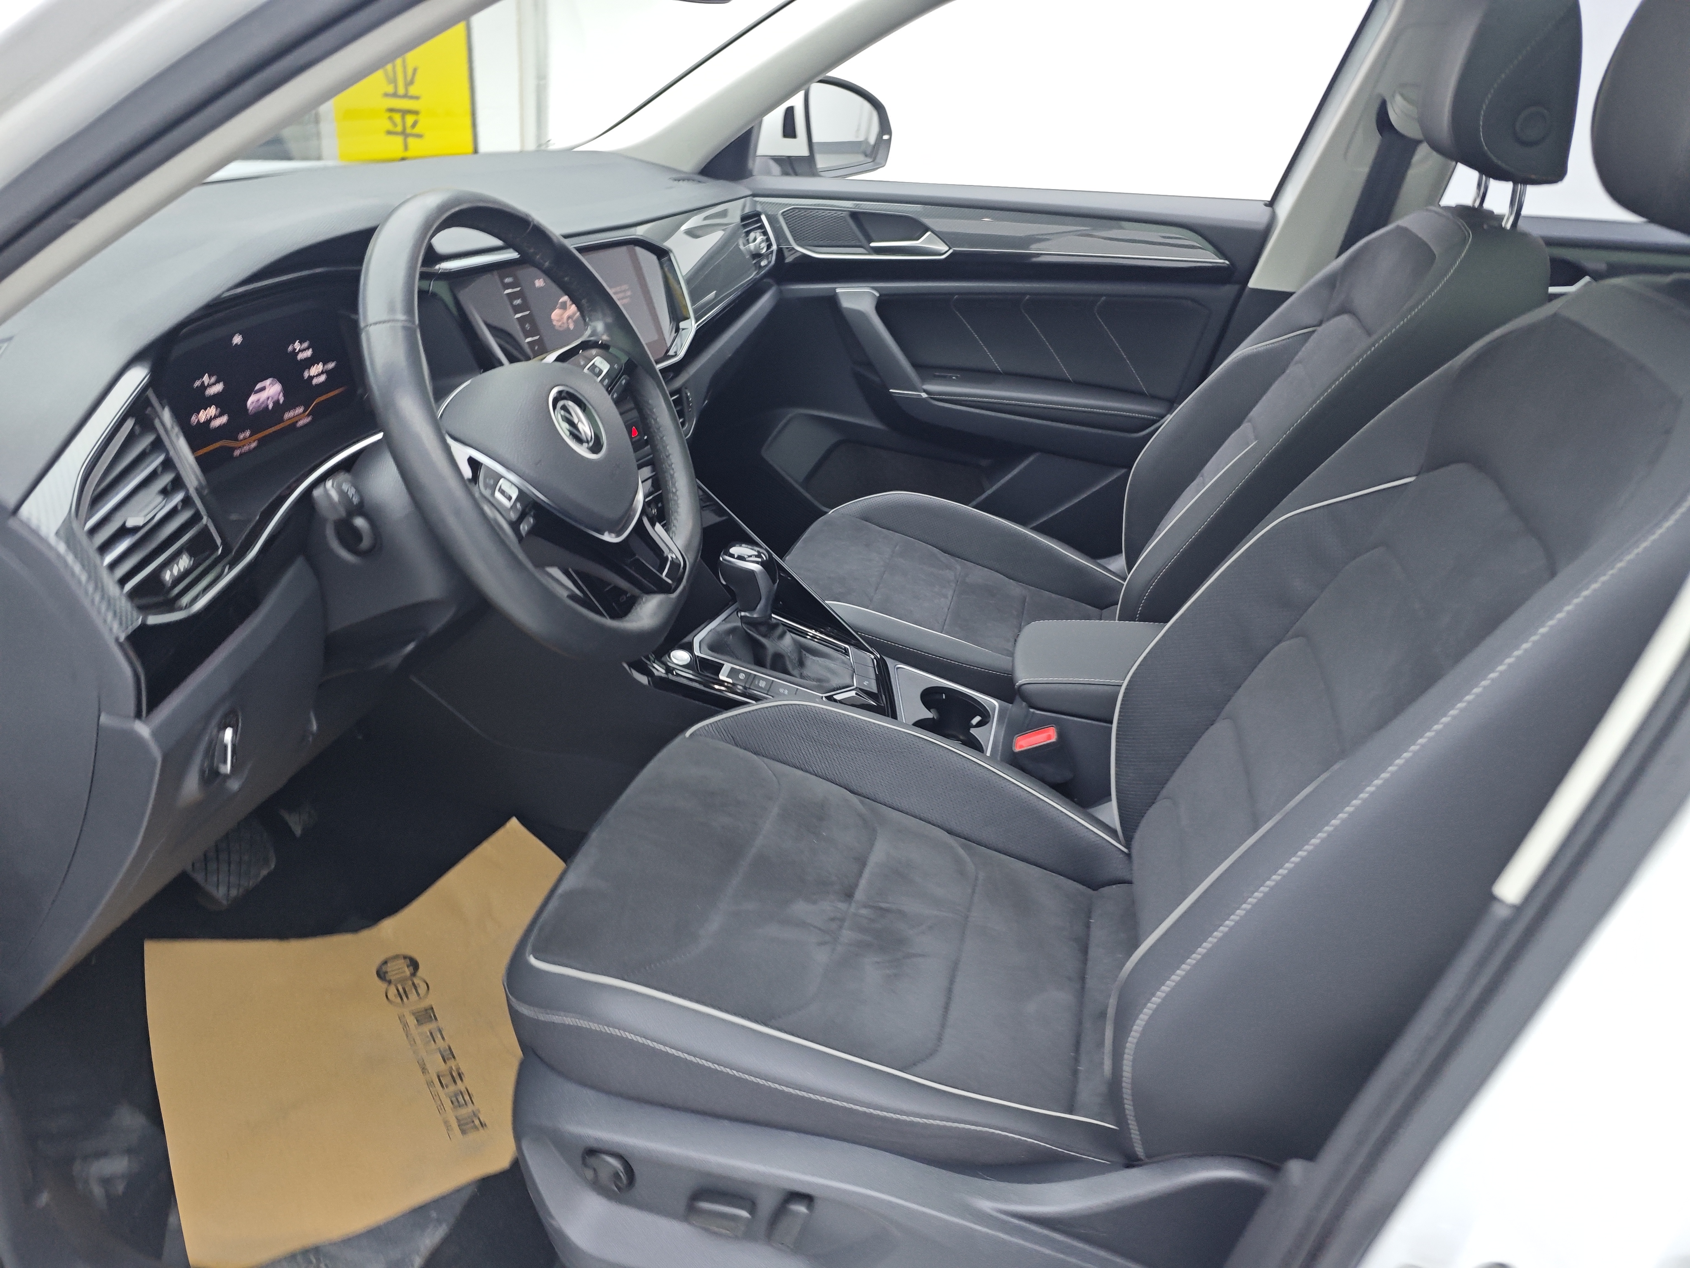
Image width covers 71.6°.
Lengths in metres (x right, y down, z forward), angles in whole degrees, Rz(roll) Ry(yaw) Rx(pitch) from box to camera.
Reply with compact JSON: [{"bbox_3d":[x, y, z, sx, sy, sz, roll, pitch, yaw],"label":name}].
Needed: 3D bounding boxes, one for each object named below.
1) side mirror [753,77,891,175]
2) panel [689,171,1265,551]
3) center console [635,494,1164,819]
[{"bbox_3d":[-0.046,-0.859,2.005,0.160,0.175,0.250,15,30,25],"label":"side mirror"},{"bbox_3d":[0.180,-0.407,1.905,0.870,0.600,0.140,6,28,10],"label":"panel"},{"bbox_3d":[0.129,0.060,1.353,0.730,0.330,0.260,6,28,10],"label":"center console"}]

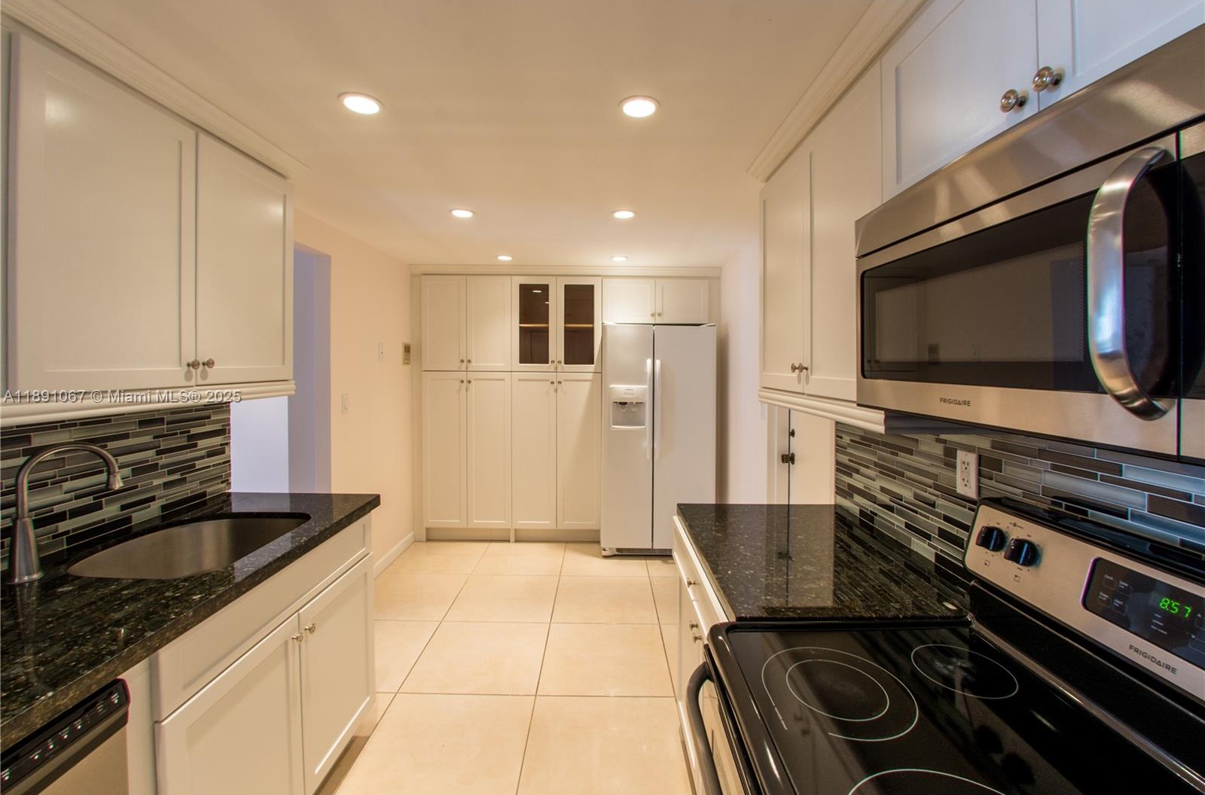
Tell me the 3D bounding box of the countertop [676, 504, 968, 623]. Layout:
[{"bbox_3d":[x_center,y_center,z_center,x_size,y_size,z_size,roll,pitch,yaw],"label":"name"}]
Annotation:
[{"bbox_3d":[0.595,0.461,1.495,0.620,0.040,0.860,1,4,0],"label":"countertop"}]

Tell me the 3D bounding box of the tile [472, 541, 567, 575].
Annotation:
[{"bbox_3d":[-0.592,1.200,3.713,0.610,0.012,0.610,1,4,0],"label":"tile"}]

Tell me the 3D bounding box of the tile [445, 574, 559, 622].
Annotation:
[{"bbox_3d":[-0.592,1.240,3.104,0.610,0.012,0.610,1,4,0],"label":"tile"}]

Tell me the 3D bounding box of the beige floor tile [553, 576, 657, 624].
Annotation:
[{"bbox_3d":[0.009,1.242,3.105,0.610,0.010,0.610,1,4,0],"label":"beige floor tile"}]

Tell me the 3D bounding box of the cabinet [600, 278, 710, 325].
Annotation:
[{"bbox_3d":[0.418,-0.765,4.198,0.848,0.342,0.600,1,4,0],"label":"cabinet"}]

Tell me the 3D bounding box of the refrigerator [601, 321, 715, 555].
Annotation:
[{"bbox_3d":[0.415,0.300,4.110,0.845,1.750,0.800,1,4,0],"label":"refrigerator"}]

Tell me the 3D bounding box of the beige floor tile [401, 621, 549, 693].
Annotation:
[{"bbox_3d":[-0.593,1.280,2.496,0.610,0.012,0.610,1,4,0],"label":"beige floor tile"}]

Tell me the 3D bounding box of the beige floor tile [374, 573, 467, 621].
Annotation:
[{"bbox_3d":[-1.202,1.232,3.104,0.610,0.012,0.610,1,4,0],"label":"beige floor tile"}]

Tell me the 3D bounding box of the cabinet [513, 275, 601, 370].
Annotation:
[{"bbox_3d":[-0.357,-0.585,4.211,0.710,0.728,0.600,1,4,0],"label":"cabinet"}]

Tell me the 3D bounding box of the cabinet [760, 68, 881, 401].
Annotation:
[{"bbox_3d":[0.754,-0.377,1.461,0.340,0.754,0.829,1,4,0],"label":"cabinet"}]

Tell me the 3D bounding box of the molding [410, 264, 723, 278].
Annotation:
[{"bbox_3d":[-0.285,-1.007,4.000,2.470,0.080,0.080,1,4,0],"label":"molding"}]

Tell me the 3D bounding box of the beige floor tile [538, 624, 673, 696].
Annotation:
[{"bbox_3d":[0.009,1.284,2.489,0.610,0.010,0.610,1,4,0],"label":"beige floor tile"}]

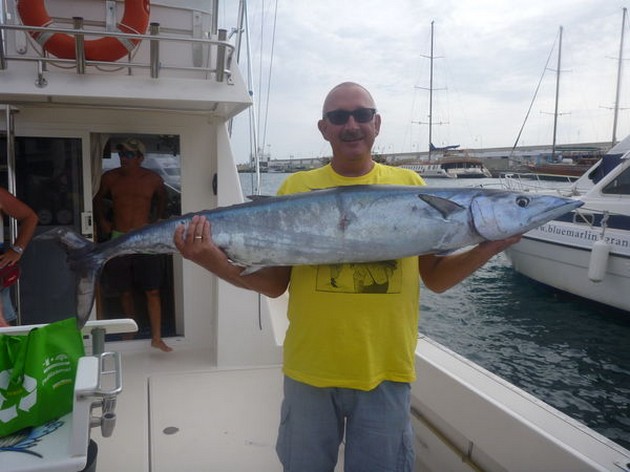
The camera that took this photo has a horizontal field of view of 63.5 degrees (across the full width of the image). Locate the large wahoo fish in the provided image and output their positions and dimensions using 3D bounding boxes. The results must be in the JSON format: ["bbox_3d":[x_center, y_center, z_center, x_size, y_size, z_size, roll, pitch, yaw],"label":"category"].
[{"bbox_3d":[-0.012,0.032,1.360,1.460,0.325,0.170,-4,8,1],"label":"large wahoo fish"}]

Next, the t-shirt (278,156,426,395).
[{"bbox_3d":[0.117,0.120,1.630,0.470,0.690,0.290,0,8,0],"label":"t-shirt"}]

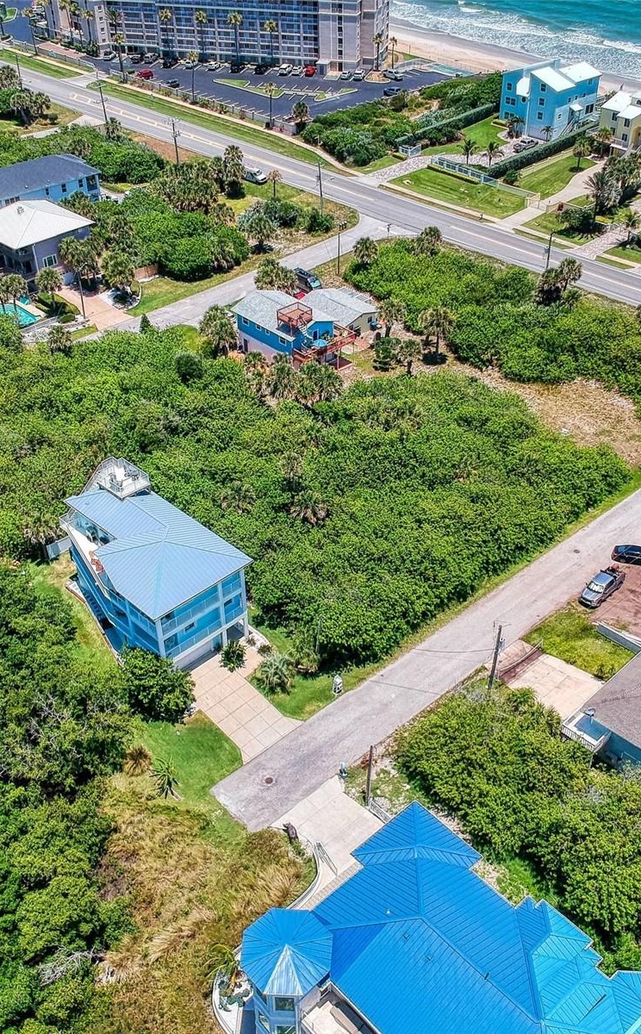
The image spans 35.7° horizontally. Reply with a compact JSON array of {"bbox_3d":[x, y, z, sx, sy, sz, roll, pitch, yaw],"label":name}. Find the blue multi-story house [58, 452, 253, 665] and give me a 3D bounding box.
[{"bbox_3d":[-16.264,4.212,90.254,10.800,12.600,19.500,-31,46,-33],"label":"blue multi-story house"}]

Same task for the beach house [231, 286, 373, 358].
[{"bbox_3d":[-0.495,-27.117,135.040,18.200,7.700,15.100,-30,46,-32],"label":"beach house"}]

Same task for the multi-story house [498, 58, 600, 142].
[{"bbox_3d":[46.881,-87.238,205.538,19.000,12.000,17.000,-28,45,-30],"label":"multi-story house"}]

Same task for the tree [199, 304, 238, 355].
[{"bbox_3d":[-13.393,-25.277,134.301,4.752,7.029,4.752,0,38,0],"label":"tree"}]

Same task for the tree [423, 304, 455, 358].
[{"bbox_3d":[15.656,-24.487,131.119,4.100,6.700,4.100,-1,37,1],"label":"tree"}]

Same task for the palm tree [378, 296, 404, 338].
[{"bbox_3d":[9.531,-27.451,137.410,3.940,5.516,3.940,0,38,0],"label":"palm tree"}]

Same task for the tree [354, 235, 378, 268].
[{"bbox_3d":[7.166,-41.245,154.786,3.822,5.096,3.822,0,38,0],"label":"tree"}]

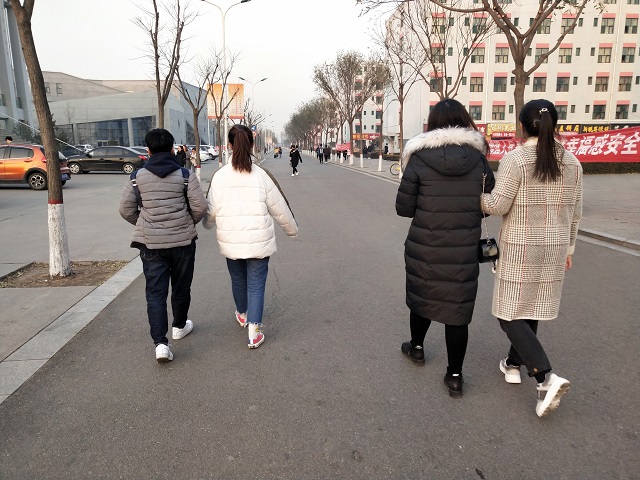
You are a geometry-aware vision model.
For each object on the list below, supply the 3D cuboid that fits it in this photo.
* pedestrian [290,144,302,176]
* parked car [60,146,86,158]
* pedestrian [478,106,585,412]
[{"bbox_3d":[-1.166,-3.989,27.521,0.520,1.620,0.500,5,11,28],"label":"pedestrian"},{"bbox_3d":[-17.488,-5.912,39.464,1.800,1.470,4.400,-2,10,-14],"label":"parked car"},{"bbox_3d":[1.197,0.078,3.164,0.580,1.700,0.700,-1,10,-9],"label":"pedestrian"}]

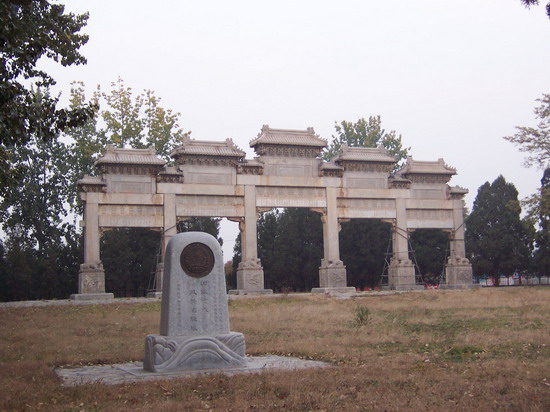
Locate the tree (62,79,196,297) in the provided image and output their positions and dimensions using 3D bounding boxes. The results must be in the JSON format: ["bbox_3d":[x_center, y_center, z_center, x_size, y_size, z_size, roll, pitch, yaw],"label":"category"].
[{"bbox_3d":[-12.255,-1.569,66.000,11.000,18.450,10.000,0,-6,-11],"label":"tree"}]

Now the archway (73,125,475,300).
[{"bbox_3d":[1.194,0.237,57.409,31.429,12.297,2.450,1,-6,-22],"label":"archway"}]

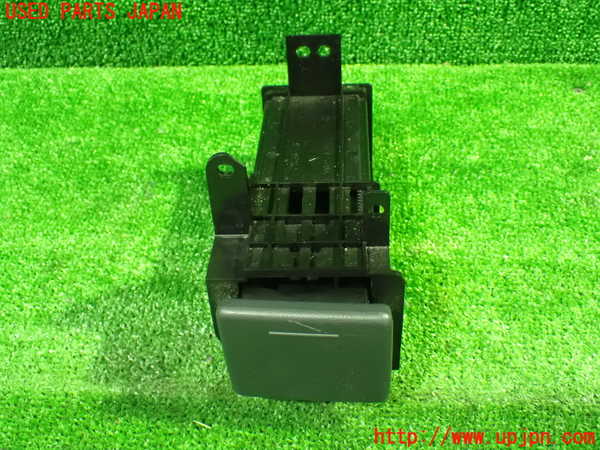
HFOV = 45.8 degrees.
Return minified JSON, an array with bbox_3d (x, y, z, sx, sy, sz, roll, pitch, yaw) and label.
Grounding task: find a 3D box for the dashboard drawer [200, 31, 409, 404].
[{"bbox_3d":[0.007,-0.021,0.503,0.121,0.156,0.235,-1,45,4],"label":"dashboard drawer"}]

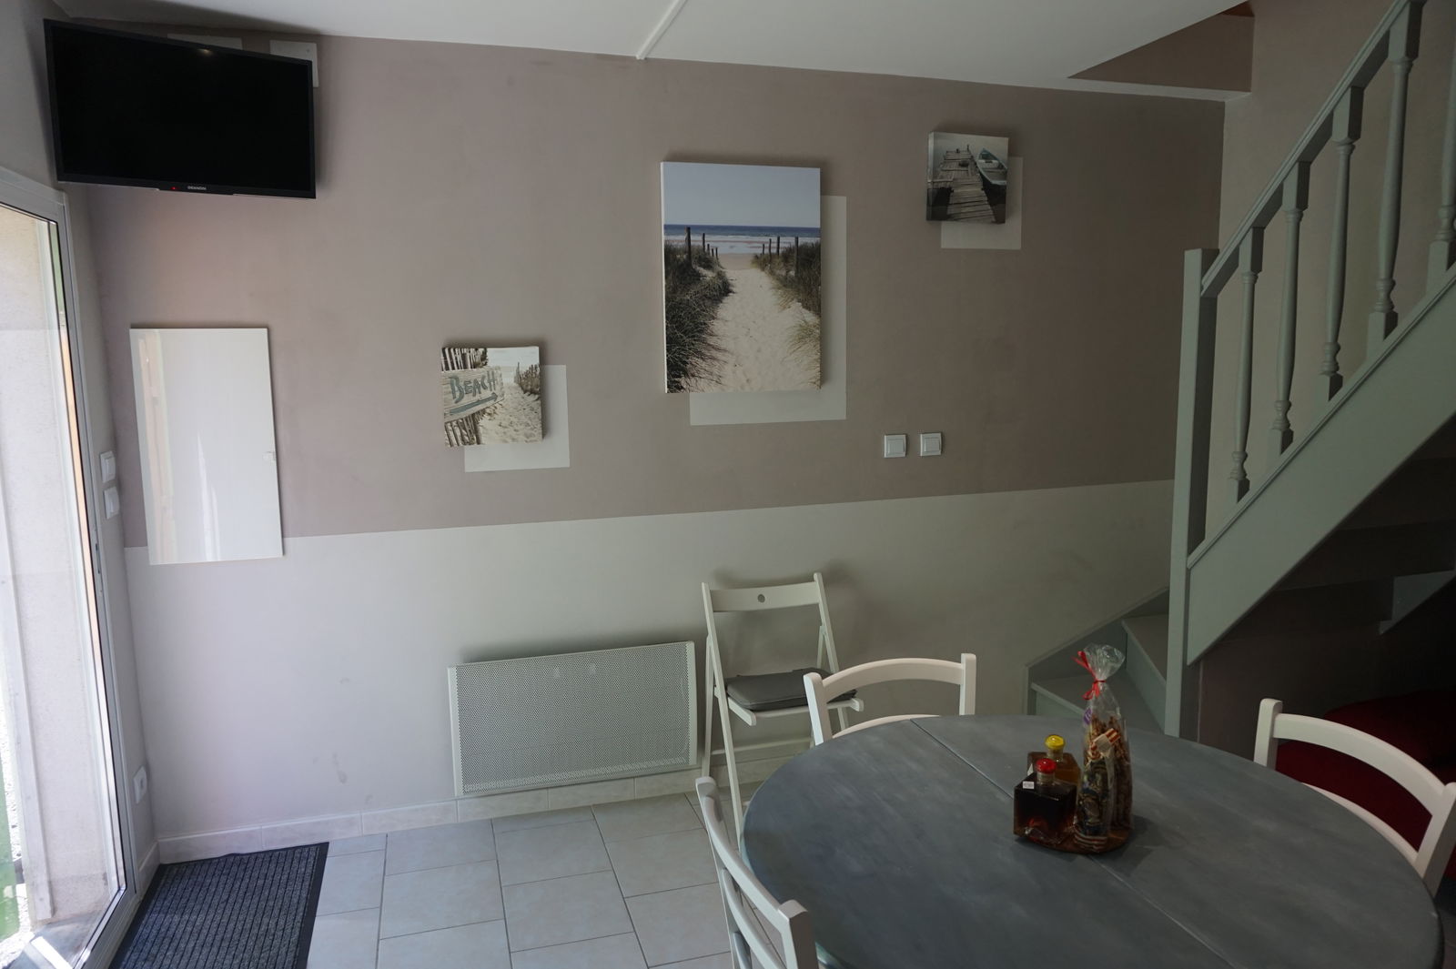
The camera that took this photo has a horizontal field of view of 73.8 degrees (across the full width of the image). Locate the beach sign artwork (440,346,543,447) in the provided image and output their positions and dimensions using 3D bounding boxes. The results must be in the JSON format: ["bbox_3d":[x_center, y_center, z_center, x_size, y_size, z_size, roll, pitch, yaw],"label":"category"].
[{"bbox_3d":[-0.747,-0.281,3.086,0.299,0.305,0.040,-3,8,-16],"label":"beach sign artwork"}]

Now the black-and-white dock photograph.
[{"bbox_3d":[0.857,-1.086,3.468,0.299,0.301,0.040,-3,8,-16],"label":"black-and-white dock photograph"}]

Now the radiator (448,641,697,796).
[{"bbox_3d":[-0.510,0.772,3.267,0.805,0.434,0.090,-3,8,-16],"label":"radiator"}]

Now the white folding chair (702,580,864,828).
[{"bbox_3d":[0.192,0.736,3.207,0.440,0.770,0.490,-3,8,-18],"label":"white folding chair"}]

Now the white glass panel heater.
[{"bbox_3d":[-1.530,-0.113,2.870,0.358,0.685,0.040,-3,8,-16],"label":"white glass panel heater"}]

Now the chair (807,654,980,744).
[{"bbox_3d":[0.432,0.852,1.978,0.430,0.860,0.480,-3,8,-16],"label":"chair"}]

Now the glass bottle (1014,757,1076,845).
[{"bbox_3d":[0.525,0.510,1.600,0.076,0.130,0.073,5,9,36],"label":"glass bottle"}]

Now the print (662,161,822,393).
[{"bbox_3d":[0.054,-0.688,3.276,0.545,0.742,0.040,-3,8,-16],"label":"print"}]

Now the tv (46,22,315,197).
[{"bbox_3d":[-1.435,-0.978,2.588,0.619,0.370,0.060,-9,23,-40],"label":"tv"}]

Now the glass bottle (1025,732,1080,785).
[{"bbox_3d":[0.569,0.496,1.694,0.074,0.130,0.074,0,8,7],"label":"glass bottle"}]

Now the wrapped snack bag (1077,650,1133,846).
[{"bbox_3d":[0.619,0.419,1.590,0.088,0.310,0.072,1,8,14],"label":"wrapped snack bag"}]

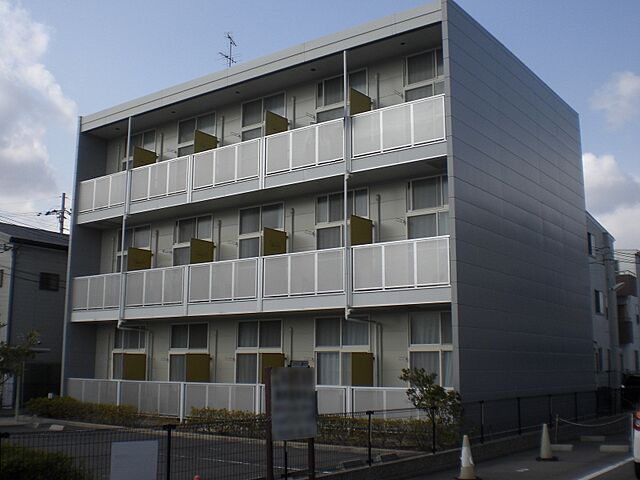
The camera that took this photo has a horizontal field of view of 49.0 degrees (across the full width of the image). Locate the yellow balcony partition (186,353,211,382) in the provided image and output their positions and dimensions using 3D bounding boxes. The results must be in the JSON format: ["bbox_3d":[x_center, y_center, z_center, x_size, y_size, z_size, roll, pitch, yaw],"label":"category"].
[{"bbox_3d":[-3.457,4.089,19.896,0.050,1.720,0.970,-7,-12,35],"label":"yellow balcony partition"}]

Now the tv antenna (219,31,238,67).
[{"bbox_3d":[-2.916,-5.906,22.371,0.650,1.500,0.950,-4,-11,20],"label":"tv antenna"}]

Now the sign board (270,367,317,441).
[{"bbox_3d":[-0.349,2.180,9.350,0.700,0.950,0.050,7,-12,-35],"label":"sign board"}]

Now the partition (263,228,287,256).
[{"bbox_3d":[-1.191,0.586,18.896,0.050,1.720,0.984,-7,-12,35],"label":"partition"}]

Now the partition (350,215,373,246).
[{"bbox_3d":[1.052,0.297,17.338,0.050,1.720,0.997,-7,-12,35],"label":"partition"}]

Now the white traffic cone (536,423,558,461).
[{"bbox_3d":[4.637,4.138,14.408,0.370,0.690,0.370,-7,-12,35],"label":"white traffic cone"}]

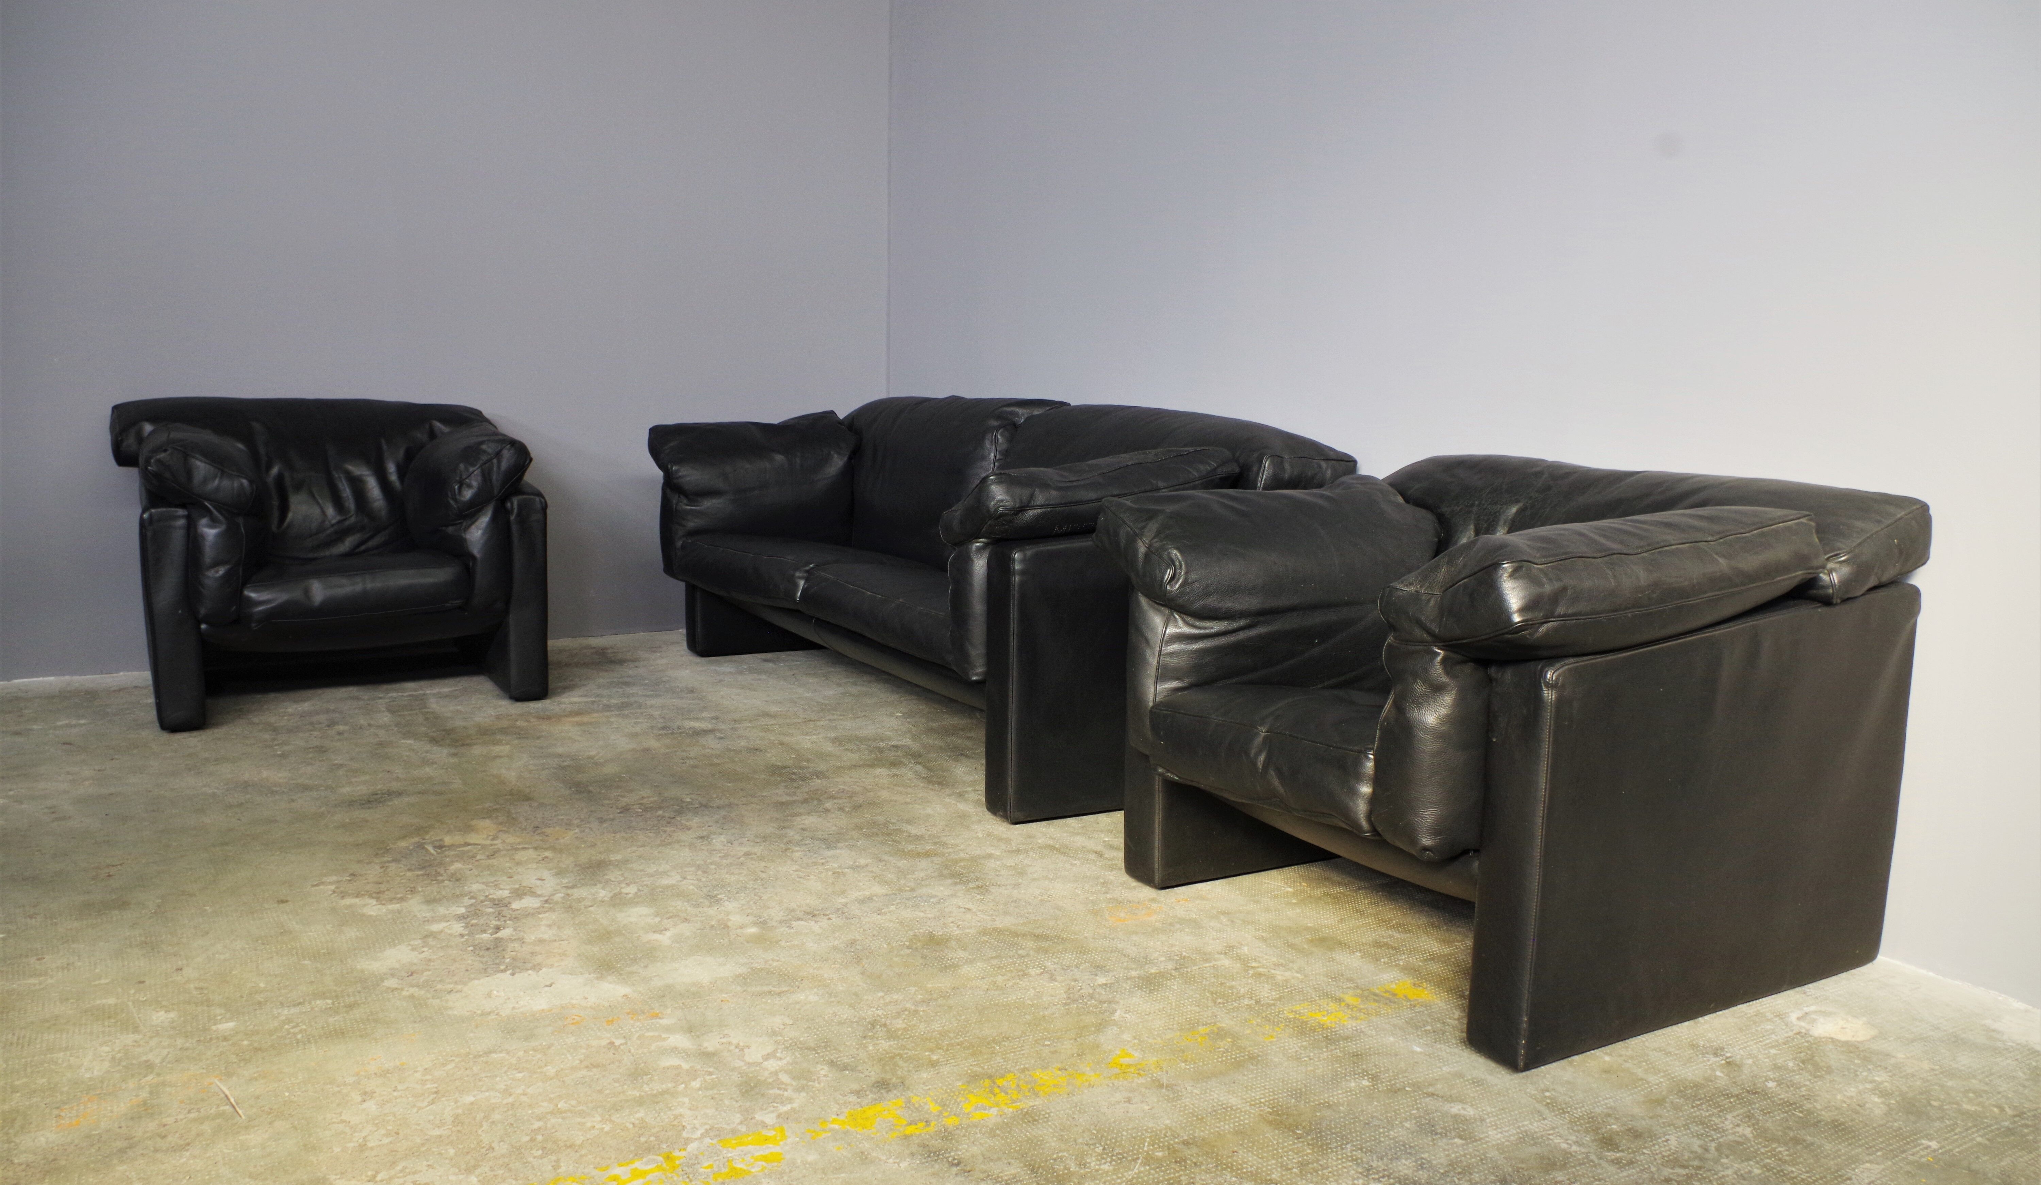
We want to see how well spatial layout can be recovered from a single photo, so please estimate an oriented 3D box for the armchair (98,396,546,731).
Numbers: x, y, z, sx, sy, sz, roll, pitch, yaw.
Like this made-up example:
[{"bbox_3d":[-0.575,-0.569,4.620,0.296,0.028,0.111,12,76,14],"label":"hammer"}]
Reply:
[{"bbox_3d":[-1.959,-0.124,4.355,1.026,0.808,0.936,-4,10,-29],"label":"armchair"}]

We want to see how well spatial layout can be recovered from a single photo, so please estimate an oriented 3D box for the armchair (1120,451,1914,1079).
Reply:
[{"bbox_3d":[0.795,0.182,2.666,0.945,0.788,1.002,-4,10,-30],"label":"armchair"}]

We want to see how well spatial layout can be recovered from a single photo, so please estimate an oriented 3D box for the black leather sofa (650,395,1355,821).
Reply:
[{"bbox_3d":[-0.197,-0.098,4.252,0.959,0.845,2.214,-4,10,-30],"label":"black leather sofa"}]

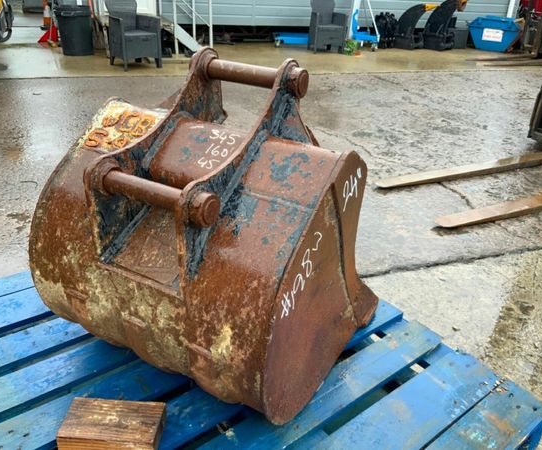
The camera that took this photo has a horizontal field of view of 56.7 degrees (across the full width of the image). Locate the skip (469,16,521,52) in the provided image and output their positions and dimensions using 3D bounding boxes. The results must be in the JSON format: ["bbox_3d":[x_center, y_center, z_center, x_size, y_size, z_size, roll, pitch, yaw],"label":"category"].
[{"bbox_3d":[4.542,-3.866,10.205,0.930,0.560,0.670,19,31,27],"label":"skip"}]

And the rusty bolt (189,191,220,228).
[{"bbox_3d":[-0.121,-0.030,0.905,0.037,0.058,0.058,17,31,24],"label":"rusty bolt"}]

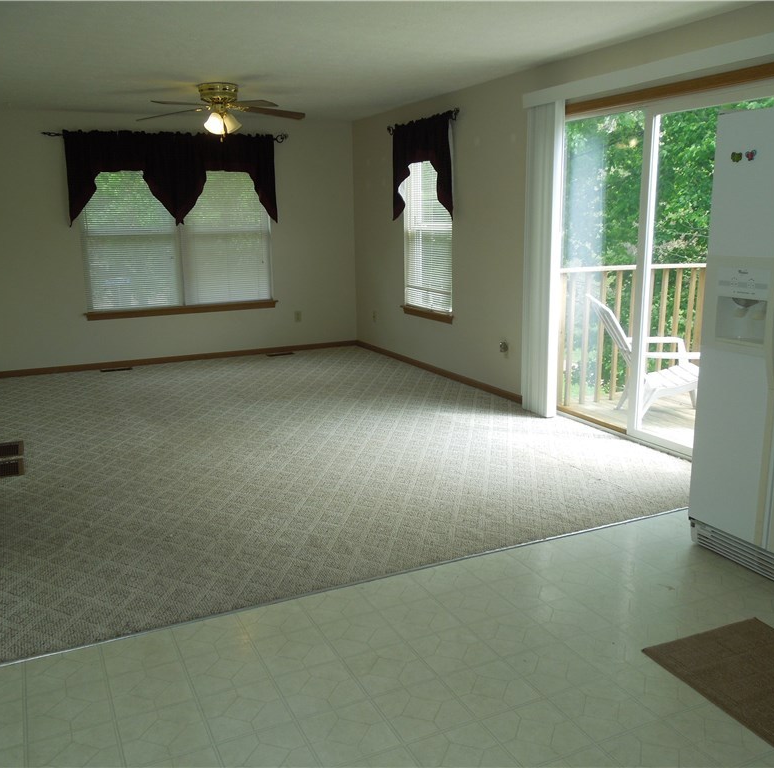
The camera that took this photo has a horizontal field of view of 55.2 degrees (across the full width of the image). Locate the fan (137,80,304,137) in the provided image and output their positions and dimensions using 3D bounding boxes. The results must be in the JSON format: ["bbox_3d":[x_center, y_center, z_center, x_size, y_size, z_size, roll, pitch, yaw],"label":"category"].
[{"bbox_3d":[-1.230,-2.065,5.604,1.251,0.362,1.271,-7,14,-26],"label":"fan"}]

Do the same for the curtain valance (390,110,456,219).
[{"bbox_3d":[0.305,-1.859,6.423,0.130,0.859,1.062,-7,14,-26],"label":"curtain valance"}]

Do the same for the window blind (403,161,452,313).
[{"bbox_3d":[0.363,-1.366,6.639,0.120,1.390,0.864,-7,14,-26],"label":"window blind"}]

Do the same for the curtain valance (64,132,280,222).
[{"bbox_3d":[-2.018,-1.975,7.128,1.976,0.859,0.130,-7,14,-23],"label":"curtain valance"}]

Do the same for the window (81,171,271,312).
[{"bbox_3d":[-2.035,-1.468,7.330,1.807,1.390,0.120,-7,14,-23],"label":"window"}]

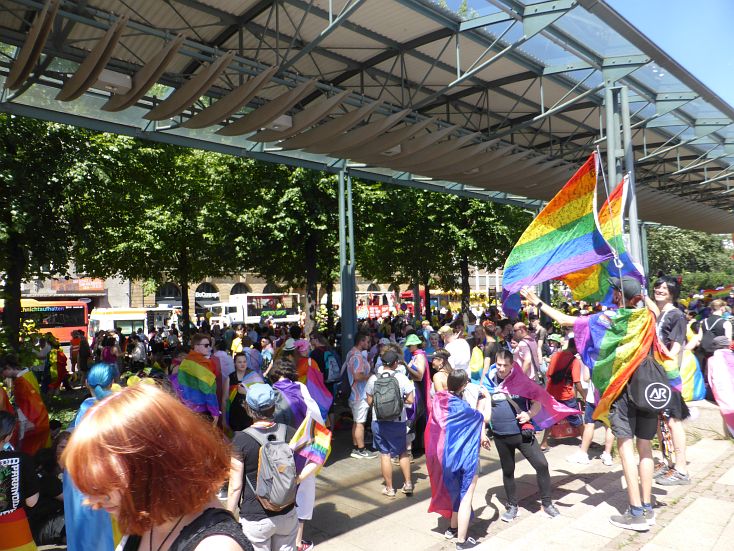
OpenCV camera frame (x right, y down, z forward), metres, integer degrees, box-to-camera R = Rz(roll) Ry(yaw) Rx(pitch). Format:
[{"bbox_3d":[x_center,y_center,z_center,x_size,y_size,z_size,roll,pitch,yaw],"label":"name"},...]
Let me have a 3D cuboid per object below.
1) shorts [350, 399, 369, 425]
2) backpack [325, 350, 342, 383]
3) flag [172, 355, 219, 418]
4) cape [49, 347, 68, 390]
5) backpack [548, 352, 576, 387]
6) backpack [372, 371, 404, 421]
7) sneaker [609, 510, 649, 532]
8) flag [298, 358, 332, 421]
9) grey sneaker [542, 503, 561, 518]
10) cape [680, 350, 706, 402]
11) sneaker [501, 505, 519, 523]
[{"bbox_3d":[-0.126,1.972,7.400,0.275,0.360,0.330,-1,-2,-18],"label":"shorts"},{"bbox_3d":[-0.506,1.371,7.700,0.180,0.470,0.280,-4,-3,41],"label":"backpack"},{"bbox_3d":[-1.875,1.204,5.600,0.500,0.670,0.360,-1,-2,-18],"label":"flag"},{"bbox_3d":[-9.817,2.991,16.200,0.600,1.220,0.420,0,-4,-24],"label":"cape"},{"bbox_3d":[2.796,1.355,7.300,0.350,0.460,0.180,-4,-5,33],"label":"backpack"},{"bbox_3d":[0.243,1.367,5.750,0.320,0.520,0.220,-2,-4,12],"label":"backpack"},{"bbox_3d":[1.939,1.815,3.770,0.275,0.110,0.105,-3,-3,35],"label":"sneaker"},{"bbox_3d":[-0.759,1.694,7.500,0.500,0.930,0.300,-1,-4,-12],"label":"flag"},{"bbox_3d":[1.925,2.439,5.383,0.105,0.120,0.285,-1,-3,-8],"label":"grey sneaker"},{"bbox_3d":[3.976,1.218,6.200,0.300,0.600,0.200,-4,-5,33],"label":"cape"},{"bbox_3d":[1.485,2.474,5.300,0.107,0.105,0.285,-3,-3,36],"label":"sneaker"}]

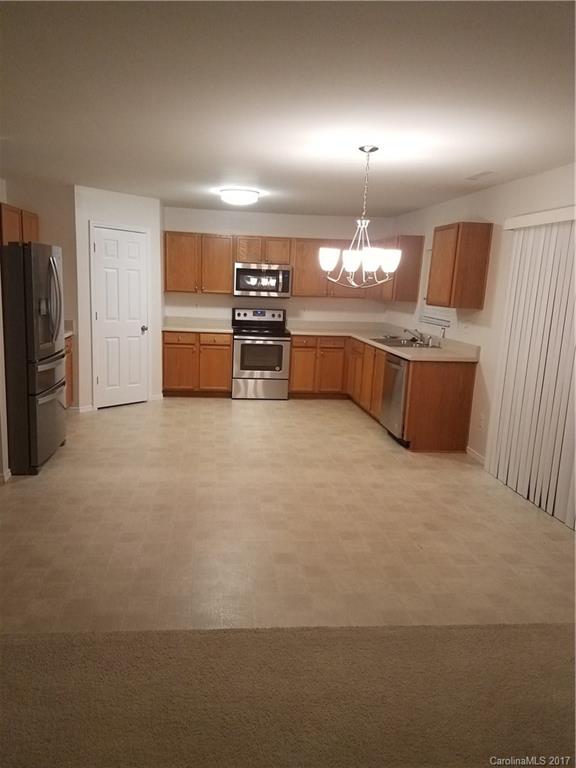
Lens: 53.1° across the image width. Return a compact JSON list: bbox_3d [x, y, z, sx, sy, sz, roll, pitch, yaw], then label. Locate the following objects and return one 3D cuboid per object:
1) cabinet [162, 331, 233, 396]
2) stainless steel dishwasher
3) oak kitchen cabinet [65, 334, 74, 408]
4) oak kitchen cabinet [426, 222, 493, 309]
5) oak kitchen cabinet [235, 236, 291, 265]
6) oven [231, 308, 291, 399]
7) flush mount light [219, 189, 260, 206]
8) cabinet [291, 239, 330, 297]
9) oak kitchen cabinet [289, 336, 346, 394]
[{"bbox_3d":[-1.218,-0.293,7.852,0.895,0.876,0.620,1,11,-8],"label":"cabinet"},{"bbox_3d":[1.361,0.128,5.899,0.600,0.815,0.615,1,10,-8],"label":"stainless steel dishwasher"},{"bbox_3d":[-2.732,-0.057,6.300,0.610,0.876,0.800,1,11,-8],"label":"oak kitchen cabinet"},{"bbox_3d":[1.632,-1.119,5.543,0.322,0.764,0.620,1,11,-8],"label":"oak kitchen cabinet"},{"bbox_3d":[-0.347,-1.805,7.846,0.758,0.358,0.325,1,10,-8],"label":"oak kitchen cabinet"},{"bbox_3d":[-0.382,-0.418,7.889,0.755,1.166,0.680,1,11,-8],"label":"oven"},{"bbox_3d":[-0.498,-1.912,5.928,0.400,0.120,0.400,1,11,-8],"label":"flush mount light"},{"bbox_3d":[0.289,-1.591,7.965,0.543,0.766,0.325,1,10,-8],"label":"cabinet"},{"bbox_3d":[0.370,-0.280,8.050,0.763,0.826,0.625,1,10,-8],"label":"oak kitchen cabinet"}]

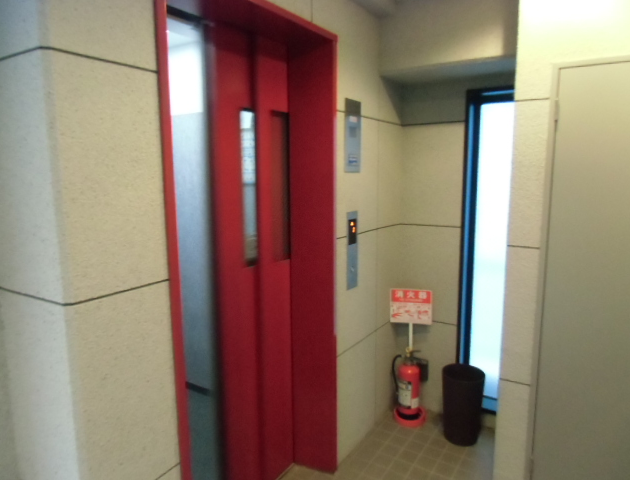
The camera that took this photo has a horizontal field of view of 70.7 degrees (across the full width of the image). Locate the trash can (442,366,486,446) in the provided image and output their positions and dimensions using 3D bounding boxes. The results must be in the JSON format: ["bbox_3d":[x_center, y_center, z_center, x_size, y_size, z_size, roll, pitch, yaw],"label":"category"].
[{"bbox_3d":[0.852,0.953,2.558,0.232,0.394,0.232,0,8,0],"label":"trash can"}]

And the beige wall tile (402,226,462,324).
[{"bbox_3d":[0.697,0.208,2.723,0.382,0.590,0.020,5,9,33],"label":"beige wall tile"}]

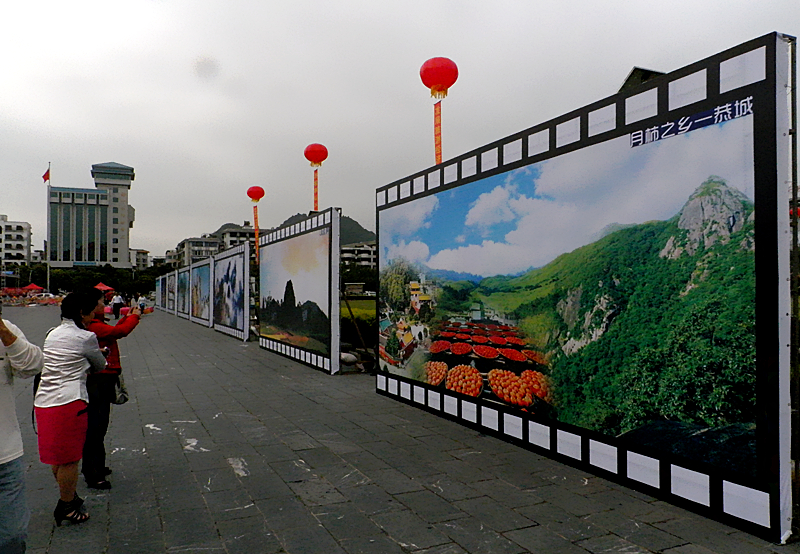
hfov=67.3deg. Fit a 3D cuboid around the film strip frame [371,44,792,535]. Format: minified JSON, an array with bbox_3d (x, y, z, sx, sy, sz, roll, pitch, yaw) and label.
[{"bbox_3d":[1.079,0.131,6.619,0.180,3.170,6.310,1,-2,-25],"label":"film strip frame"}]

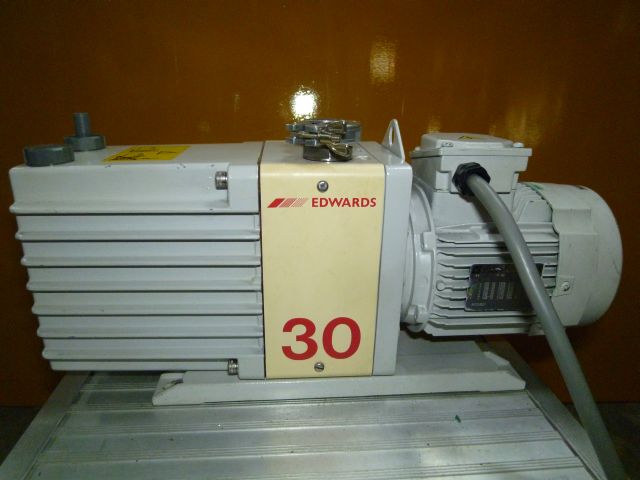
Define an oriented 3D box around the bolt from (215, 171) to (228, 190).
[{"bbox_3d":[-0.085,-0.051,0.382,0.010,0.016,0.016,0,20,-3],"label":"bolt"}]

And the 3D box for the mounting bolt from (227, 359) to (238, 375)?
[{"bbox_3d":[-0.087,0.128,0.447,0.010,0.016,0.016,0,20,-3],"label":"mounting bolt"}]

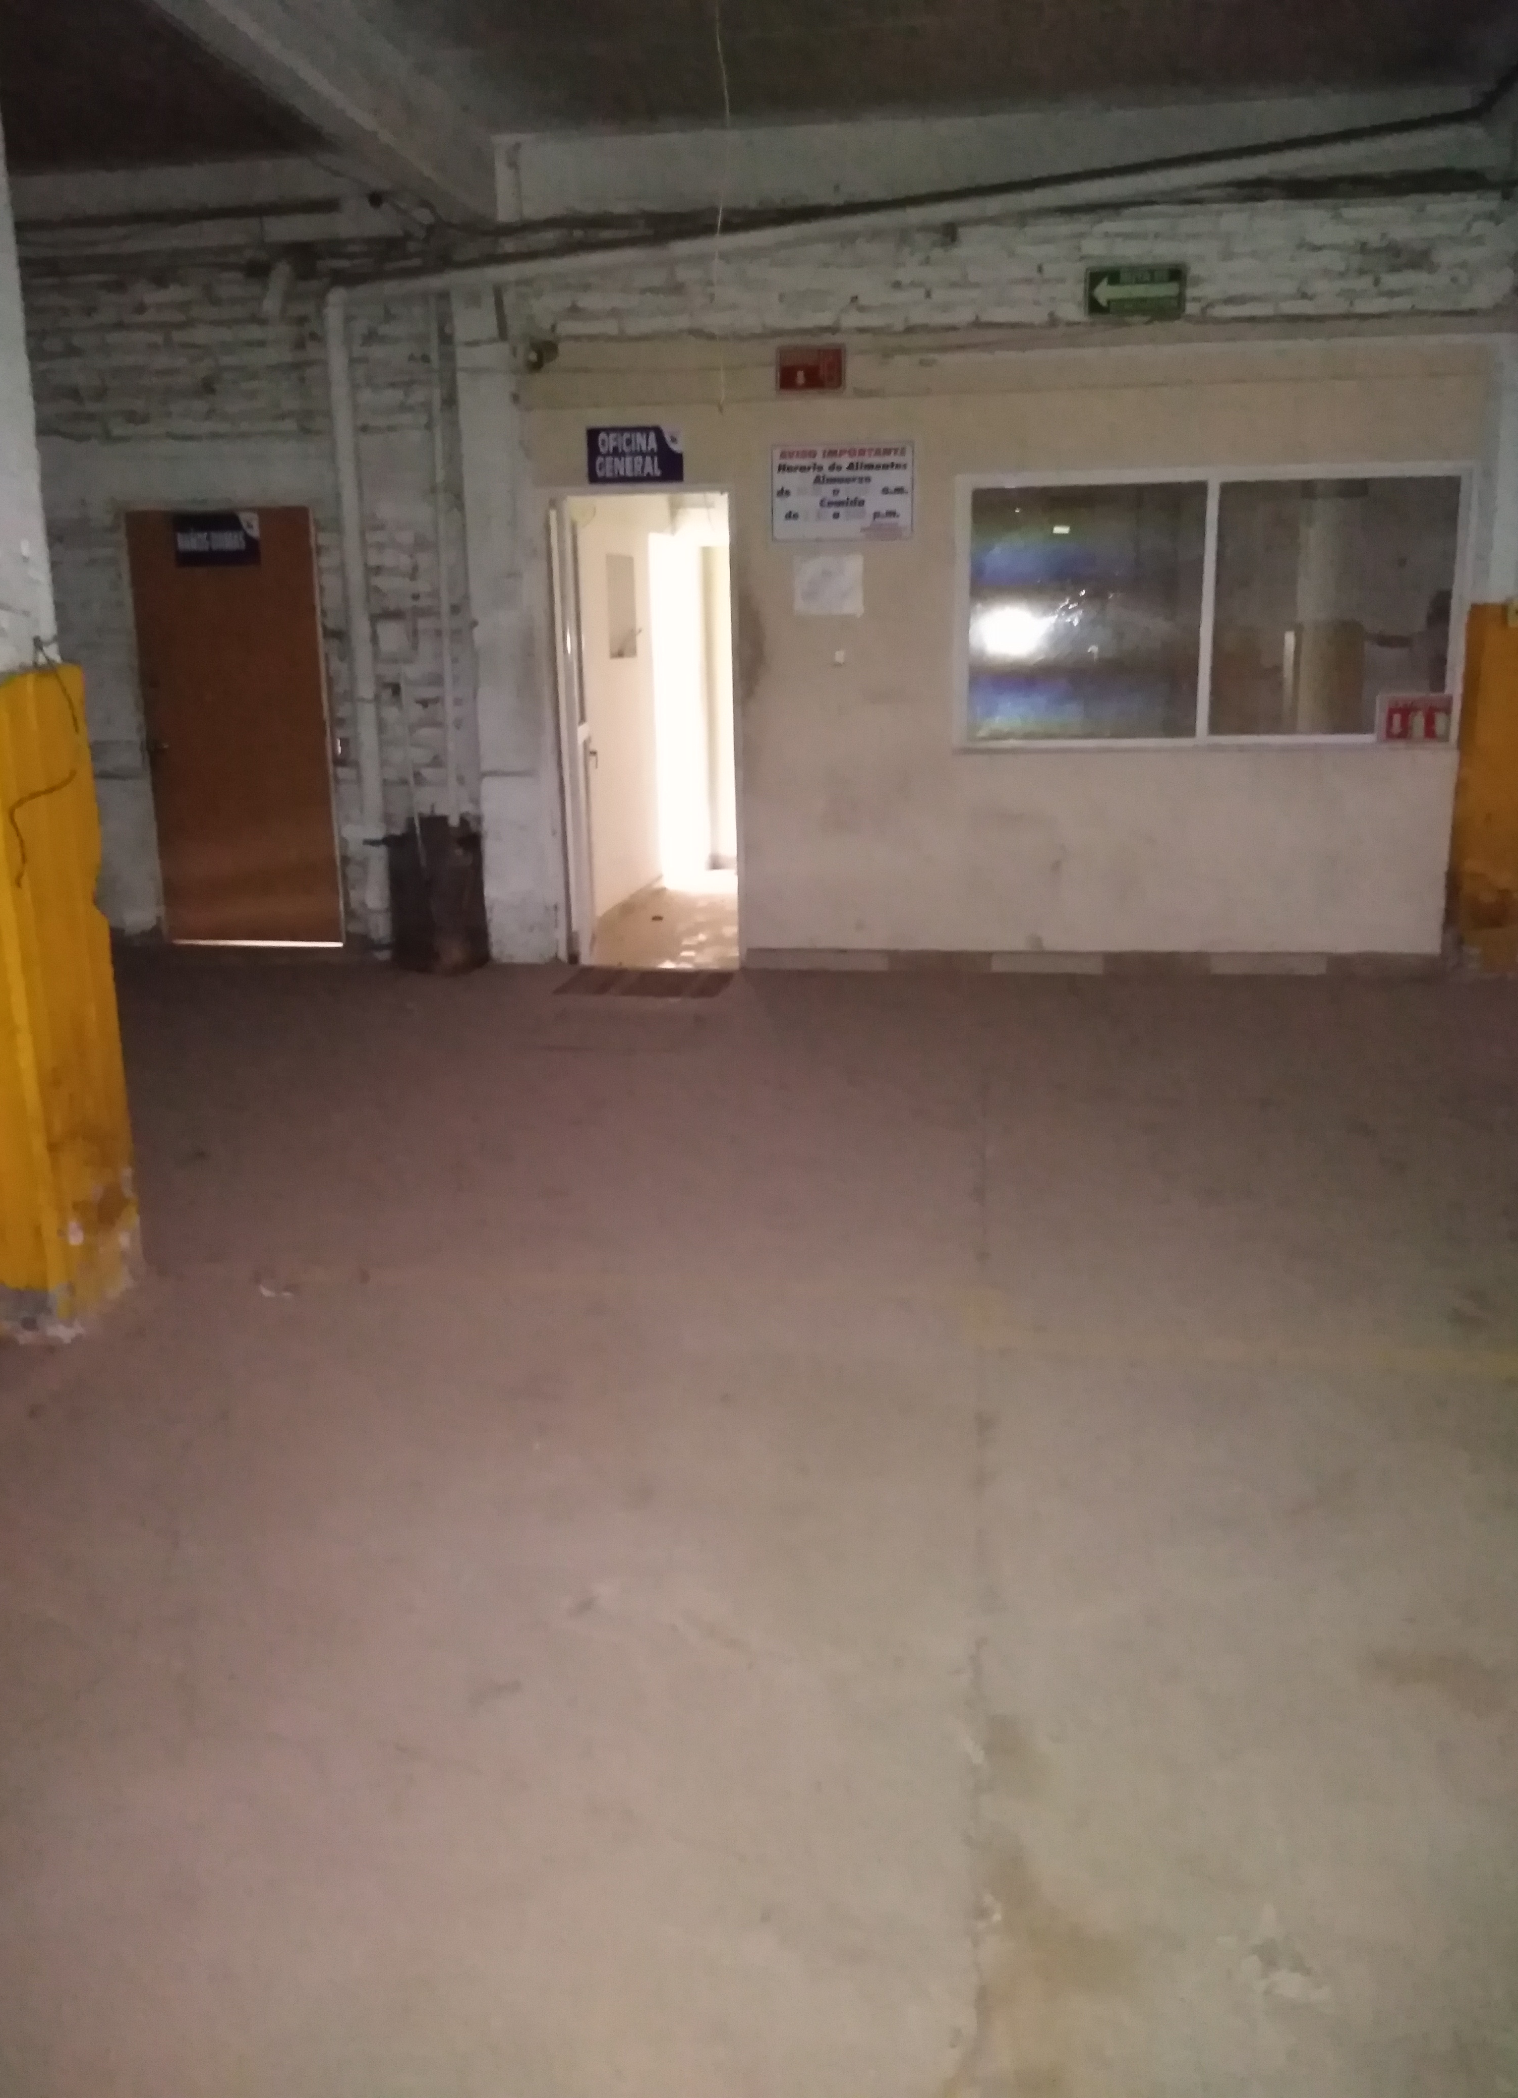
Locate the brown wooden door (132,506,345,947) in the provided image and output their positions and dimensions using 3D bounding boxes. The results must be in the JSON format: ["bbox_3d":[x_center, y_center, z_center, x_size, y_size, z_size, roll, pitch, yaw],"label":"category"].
[{"bbox_3d":[-2.609,-1.588,7.901,0.938,2.117,0.050,1,12,6],"label":"brown wooden door"}]

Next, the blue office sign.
[{"bbox_3d":[-0.533,-2.581,6.840,0.421,0.231,0.020,1,12,6],"label":"blue office sign"}]

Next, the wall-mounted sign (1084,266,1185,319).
[{"bbox_3d":[1.557,-3.121,6.499,0.402,0.193,0.020,1,12,6],"label":"wall-mounted sign"}]

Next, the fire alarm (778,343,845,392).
[{"bbox_3d":[0.221,-2.888,6.688,0.293,0.179,0.030,1,12,6],"label":"fire alarm"}]

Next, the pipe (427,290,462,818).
[{"bbox_3d":[-1.452,-2.233,7.282,0.050,2.366,0.050,1,12,6],"label":"pipe"}]

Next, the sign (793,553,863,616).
[{"bbox_3d":[0.310,-2.023,6.878,0.299,0.253,0.010,1,12,6],"label":"sign"}]

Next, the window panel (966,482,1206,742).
[{"bbox_3d":[1.406,-1.883,6.823,1.042,1.097,0.050,1,12,6],"label":"window panel"}]

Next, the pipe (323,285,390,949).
[{"bbox_3d":[-1.900,-1.968,7.490,0.100,3.072,0.100,1,12,6],"label":"pipe"}]

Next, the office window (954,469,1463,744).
[{"bbox_3d":[1.923,-1.880,6.773,2.099,1.131,0.080,1,12,6],"label":"office window"}]

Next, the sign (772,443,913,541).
[{"bbox_3d":[0.362,-2.399,6.785,0.602,0.398,0.020,1,12,6],"label":"sign"}]

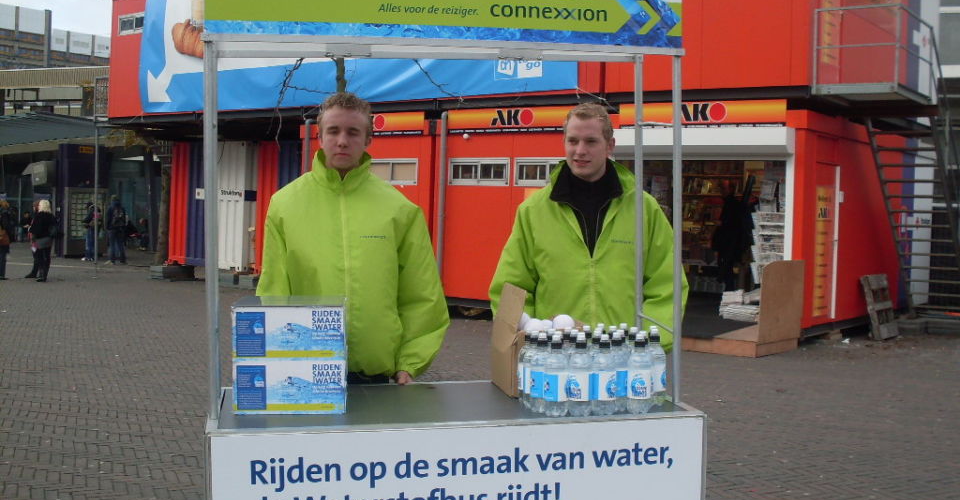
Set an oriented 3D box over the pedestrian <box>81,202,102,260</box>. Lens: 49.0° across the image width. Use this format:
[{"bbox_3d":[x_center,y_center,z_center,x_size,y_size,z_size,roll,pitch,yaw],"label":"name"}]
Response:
[{"bbox_3d":[-10.935,-0.521,29.700,0.450,1.670,0.500,3,2,28],"label":"pedestrian"}]

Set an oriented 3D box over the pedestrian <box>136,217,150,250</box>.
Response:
[{"bbox_3d":[-11.911,-0.584,37.300,0.700,1.220,0.500,1,2,-35],"label":"pedestrian"}]

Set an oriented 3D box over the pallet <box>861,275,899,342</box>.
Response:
[{"bbox_3d":[5.742,0.815,15.100,0.115,0.902,0.863,-14,-9,36],"label":"pallet"}]

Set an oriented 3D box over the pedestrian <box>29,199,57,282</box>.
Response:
[{"bbox_3d":[-8.957,-0.195,21.600,0.430,1.690,0.520,3,2,30],"label":"pedestrian"}]

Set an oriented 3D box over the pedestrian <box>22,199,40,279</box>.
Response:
[{"bbox_3d":[-9.438,-0.222,22.300,0.450,1.660,0.500,3,2,17],"label":"pedestrian"}]

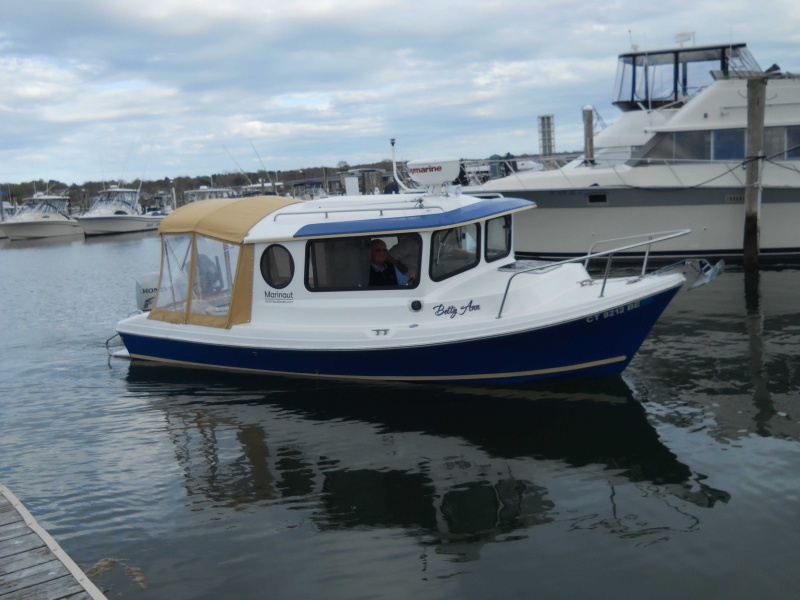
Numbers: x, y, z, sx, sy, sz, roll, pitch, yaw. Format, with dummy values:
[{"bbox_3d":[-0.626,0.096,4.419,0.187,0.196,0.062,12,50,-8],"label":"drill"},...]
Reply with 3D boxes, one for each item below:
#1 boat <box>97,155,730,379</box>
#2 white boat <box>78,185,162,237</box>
[{"bbox_3d":[-0.342,-0.293,9.302,7.350,2.420,2.500,1,10,32],"label":"boat"},{"bbox_3d":[-15.980,-5.489,51.405,2.700,3.050,7.600,3,11,42],"label":"white boat"}]

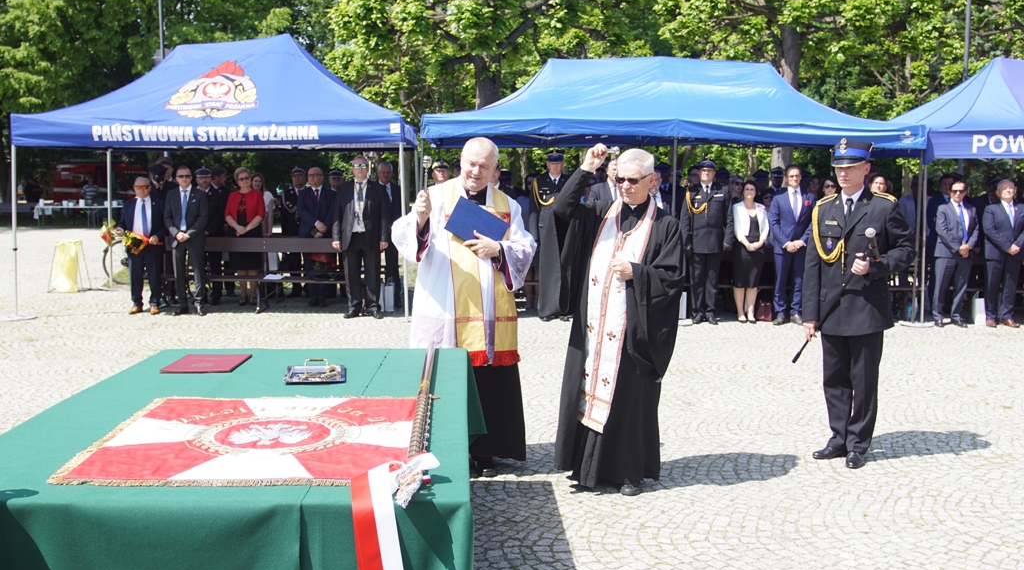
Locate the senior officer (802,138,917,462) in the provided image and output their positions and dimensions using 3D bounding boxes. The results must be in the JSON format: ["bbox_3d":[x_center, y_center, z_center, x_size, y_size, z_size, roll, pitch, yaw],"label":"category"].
[{"bbox_3d":[2.000,0.102,5.426,0.580,1.860,0.400,6,8,42],"label":"senior officer"}]

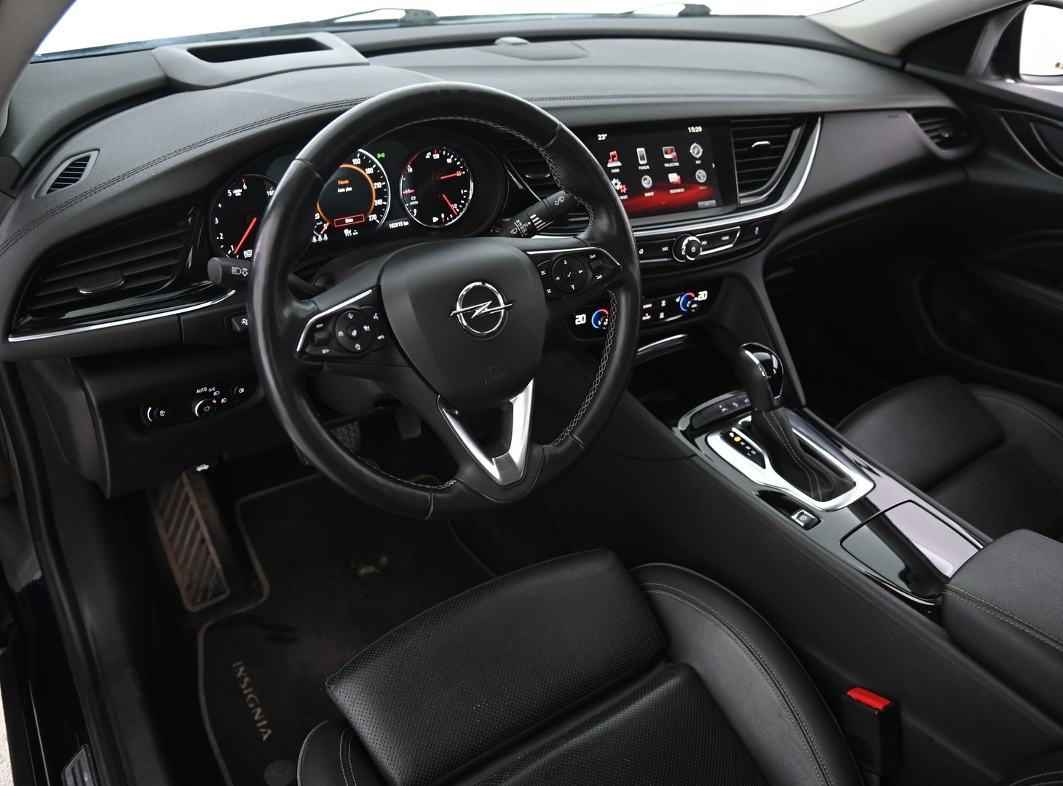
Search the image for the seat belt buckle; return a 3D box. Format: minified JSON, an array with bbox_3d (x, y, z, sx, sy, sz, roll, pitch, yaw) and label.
[{"bbox_3d":[0.317,0.318,0.736,0.027,0.074,0.042,-17,16,-28],"label":"seat belt buckle"}]

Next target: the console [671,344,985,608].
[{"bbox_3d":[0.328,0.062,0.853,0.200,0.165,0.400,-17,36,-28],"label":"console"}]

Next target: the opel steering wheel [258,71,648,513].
[{"bbox_3d":[-0.065,-0.074,0.698,0.370,0.370,0.100,-17,18,-28],"label":"opel steering wheel"}]

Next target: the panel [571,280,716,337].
[{"bbox_3d":[0.154,-0.116,1.063,0.237,0.052,0.040,-12,26,-22],"label":"panel"}]

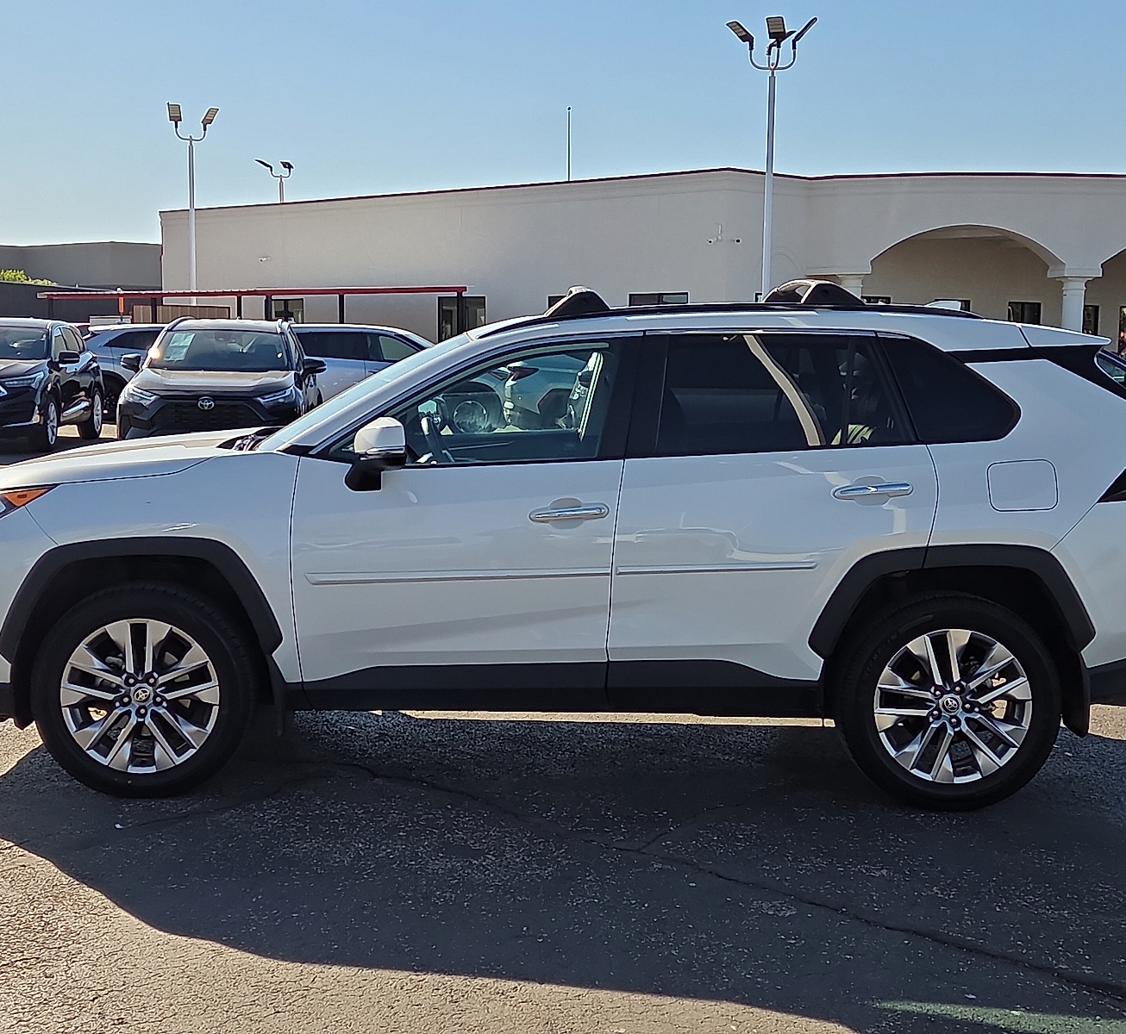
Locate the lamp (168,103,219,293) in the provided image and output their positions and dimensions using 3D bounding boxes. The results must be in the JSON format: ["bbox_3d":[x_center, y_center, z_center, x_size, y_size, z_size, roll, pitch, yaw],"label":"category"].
[{"bbox_3d":[-10.485,-7.871,49.950,1.450,7.720,0.850,-1,6,-11],"label":"lamp"}]

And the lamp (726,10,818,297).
[{"bbox_3d":[4.081,-6.111,35.042,1.750,7.640,1.650,-1,6,-12],"label":"lamp"}]

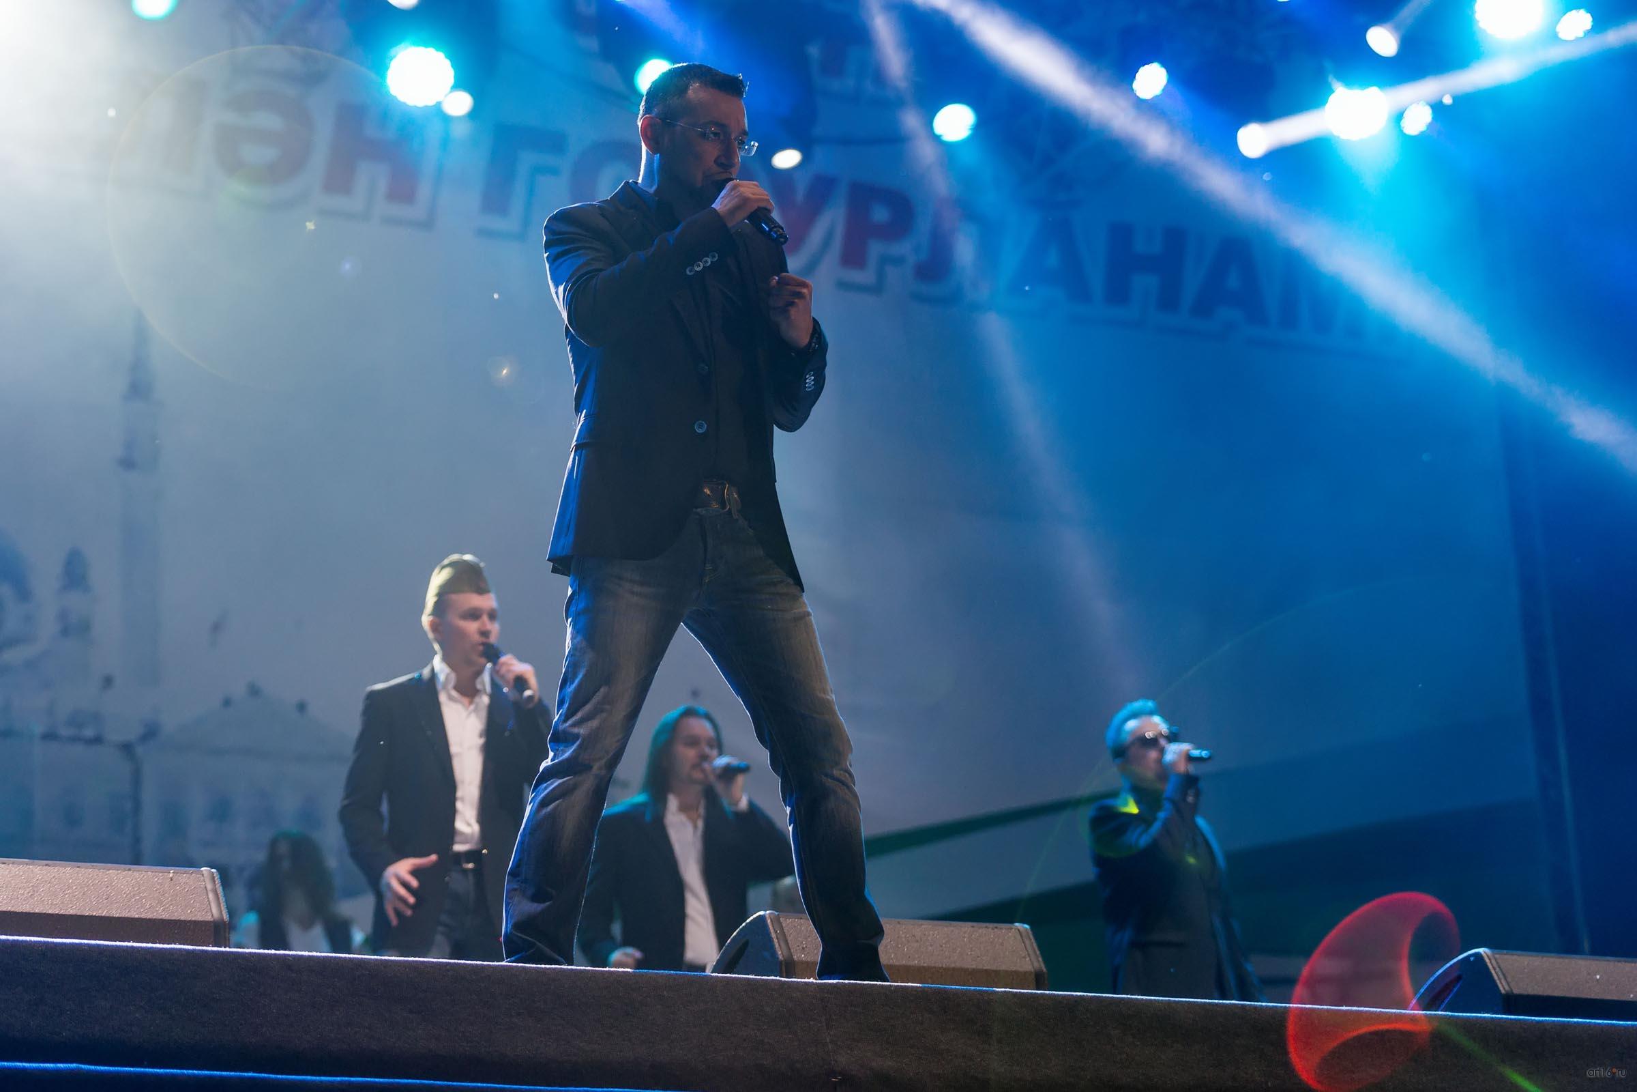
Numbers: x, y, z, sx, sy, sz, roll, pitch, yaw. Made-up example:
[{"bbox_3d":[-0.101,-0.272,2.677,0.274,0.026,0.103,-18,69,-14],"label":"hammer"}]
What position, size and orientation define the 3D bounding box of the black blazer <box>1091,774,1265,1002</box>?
[{"bbox_3d":[1.208,1.167,10.816,0.560,0.830,0.440,10,-21,-34],"label":"black blazer"}]

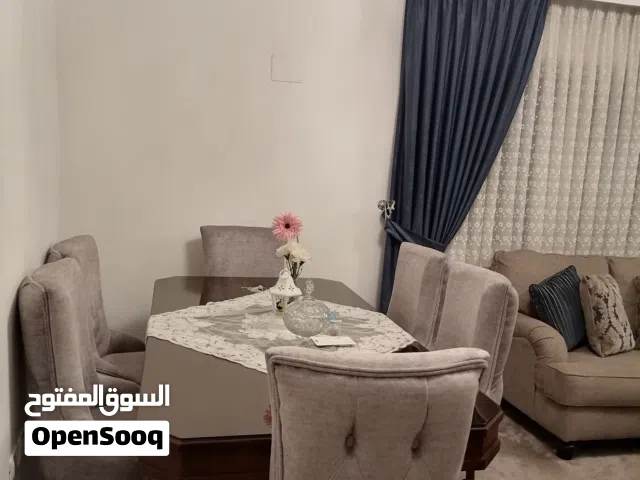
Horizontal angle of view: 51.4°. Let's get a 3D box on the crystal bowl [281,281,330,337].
[{"bbox_3d":[-0.057,0.258,2.564,0.180,0.200,0.180,3,7,0],"label":"crystal bowl"}]

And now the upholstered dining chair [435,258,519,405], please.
[{"bbox_3d":[0.376,0.629,2.691,0.610,1.010,0.505,1,8,-13],"label":"upholstered dining chair"}]

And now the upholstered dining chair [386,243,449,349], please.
[{"bbox_3d":[0.246,0.547,3.272,0.610,1.010,0.505,1,8,-13],"label":"upholstered dining chair"}]

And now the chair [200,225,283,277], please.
[{"bbox_3d":[-0.407,0.466,3.656,0.505,1.010,0.610,1,8,-13],"label":"chair"}]

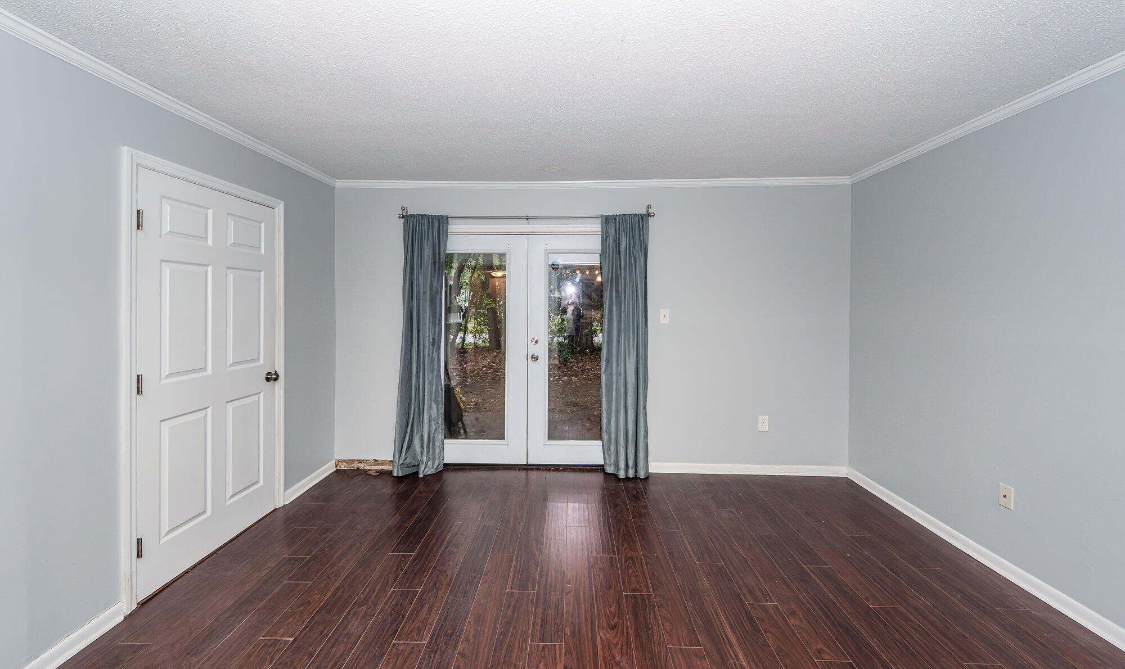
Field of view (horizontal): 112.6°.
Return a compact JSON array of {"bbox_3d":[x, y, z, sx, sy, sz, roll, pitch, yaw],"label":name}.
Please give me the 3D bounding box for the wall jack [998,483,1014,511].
[{"bbox_3d":[2.313,0.844,1.957,0.010,0.115,0.071,0,3,2],"label":"wall jack"}]

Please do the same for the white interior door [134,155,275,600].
[{"bbox_3d":[-1.976,0.204,2.150,0.055,2.035,0.810,0,3,2],"label":"white interior door"}]

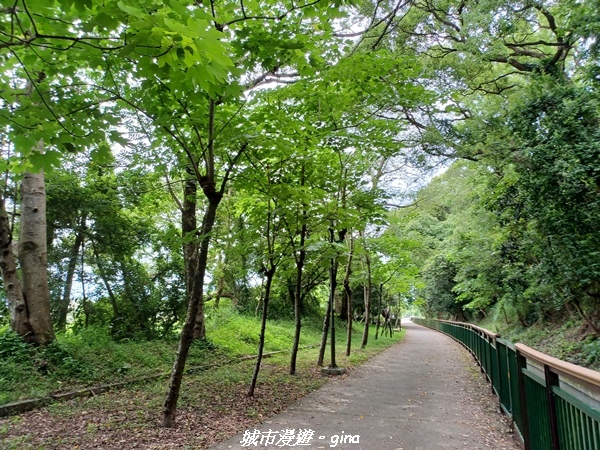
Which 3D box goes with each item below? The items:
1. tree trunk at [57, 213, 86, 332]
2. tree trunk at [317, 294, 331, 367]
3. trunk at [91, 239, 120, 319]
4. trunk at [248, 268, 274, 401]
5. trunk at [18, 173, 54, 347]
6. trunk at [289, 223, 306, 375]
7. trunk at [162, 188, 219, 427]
[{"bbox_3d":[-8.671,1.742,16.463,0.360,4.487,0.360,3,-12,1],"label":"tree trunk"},{"bbox_3d":[0.758,3.286,13.582,0.145,2.202,0.145,7,-12,2],"label":"tree trunk"},{"bbox_3d":[-8.244,2.255,18.344,0.250,3.584,0.250,-21,-11,-4],"label":"trunk"},{"bbox_3d":[-0.755,2.071,8.637,0.150,2.540,0.150,8,-12,2],"label":"trunk"},{"bbox_3d":[-7.254,0.800,12.001,0.720,4.921,0.720,-10,-12,-2],"label":"trunk"},{"bbox_3d":[-0.064,1.988,11.965,0.190,4.060,0.190,3,-12,1],"label":"trunk"},{"bbox_3d":[-1.587,1.204,6.558,0.240,3.391,0.240,8,-12,2],"label":"trunk"}]

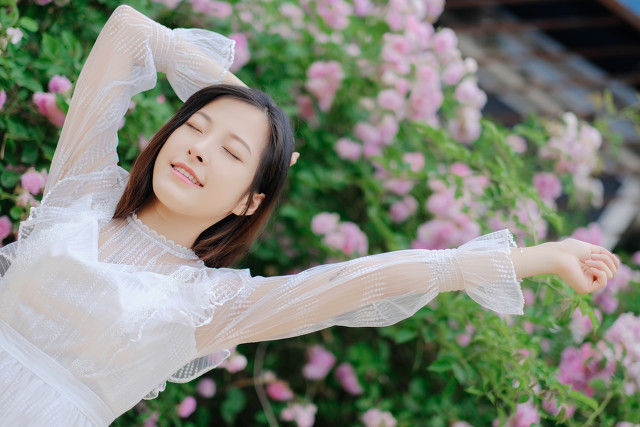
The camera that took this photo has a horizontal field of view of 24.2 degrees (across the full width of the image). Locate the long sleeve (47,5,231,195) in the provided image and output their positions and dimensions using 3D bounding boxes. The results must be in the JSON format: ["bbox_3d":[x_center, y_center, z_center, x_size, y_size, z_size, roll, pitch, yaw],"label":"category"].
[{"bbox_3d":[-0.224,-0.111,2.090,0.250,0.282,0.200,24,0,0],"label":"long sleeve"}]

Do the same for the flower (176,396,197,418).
[{"bbox_3d":[-0.217,0.316,2.429,0.029,0.037,0.029,32,0,-7],"label":"flower"}]

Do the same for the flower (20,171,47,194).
[{"bbox_3d":[-0.457,-0.049,2.380,0.040,0.038,0.035,33,-1,5],"label":"flower"}]

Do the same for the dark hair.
[{"bbox_3d":[-0.149,-0.059,2.090,0.195,0.250,0.205,27,-11,22],"label":"dark hair"}]

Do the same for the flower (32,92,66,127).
[{"bbox_3d":[-0.435,-0.167,2.400,0.061,0.040,0.040,56,9,0],"label":"flower"}]

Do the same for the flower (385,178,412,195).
[{"bbox_3d":[0.145,-0.050,2.761,0.048,0.033,0.037,32,0,-7],"label":"flower"}]

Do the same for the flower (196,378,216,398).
[{"bbox_3d":[-0.187,0.288,2.458,0.033,0.033,0.028,32,0,-7],"label":"flower"}]

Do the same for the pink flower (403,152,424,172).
[{"bbox_3d":[0.188,-0.102,3.000,0.044,0.042,0.037,31,-3,2],"label":"pink flower"}]

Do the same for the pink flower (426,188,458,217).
[{"bbox_3d":[0.242,-0.022,2.950,0.065,0.059,0.053,31,-3,4],"label":"pink flower"}]

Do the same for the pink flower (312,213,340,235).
[{"bbox_3d":[0.010,0.018,2.720,0.053,0.040,0.042,6,0,11],"label":"pink flower"}]

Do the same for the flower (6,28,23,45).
[{"bbox_3d":[-0.491,-0.284,2.400,0.026,0.026,0.021,33,-1,0],"label":"flower"}]

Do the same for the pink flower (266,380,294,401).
[{"bbox_3d":[-0.066,0.297,2.510,0.047,0.030,0.033,32,0,-7],"label":"pink flower"}]

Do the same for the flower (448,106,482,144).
[{"bbox_3d":[0.297,-0.180,3.050,0.069,0.076,0.062,31,-3,3],"label":"flower"}]

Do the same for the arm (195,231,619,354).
[{"bbox_3d":[0.117,0.102,2.060,0.595,0.128,0.130,-6,0,-4],"label":"arm"}]

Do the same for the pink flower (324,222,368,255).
[{"bbox_3d":[0.052,0.049,2.950,0.085,0.067,0.065,31,-3,1],"label":"pink flower"}]

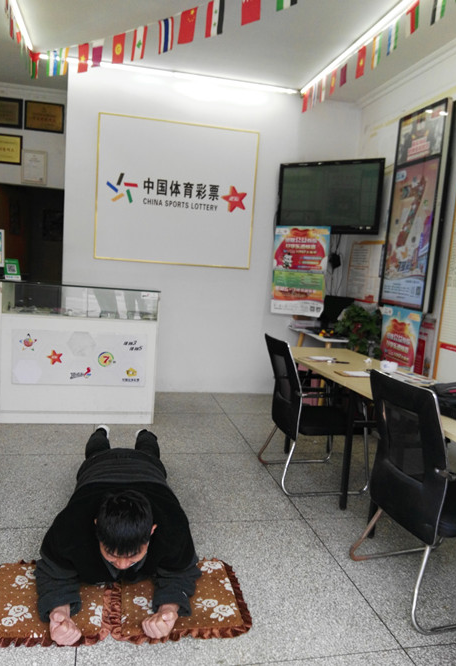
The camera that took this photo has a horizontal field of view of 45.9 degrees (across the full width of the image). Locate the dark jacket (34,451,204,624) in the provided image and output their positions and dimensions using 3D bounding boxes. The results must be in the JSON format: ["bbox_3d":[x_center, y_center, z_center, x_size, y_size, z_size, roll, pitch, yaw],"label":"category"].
[{"bbox_3d":[-0.460,0.777,2.294,0.600,0.380,0.920,2,6,-12],"label":"dark jacket"}]

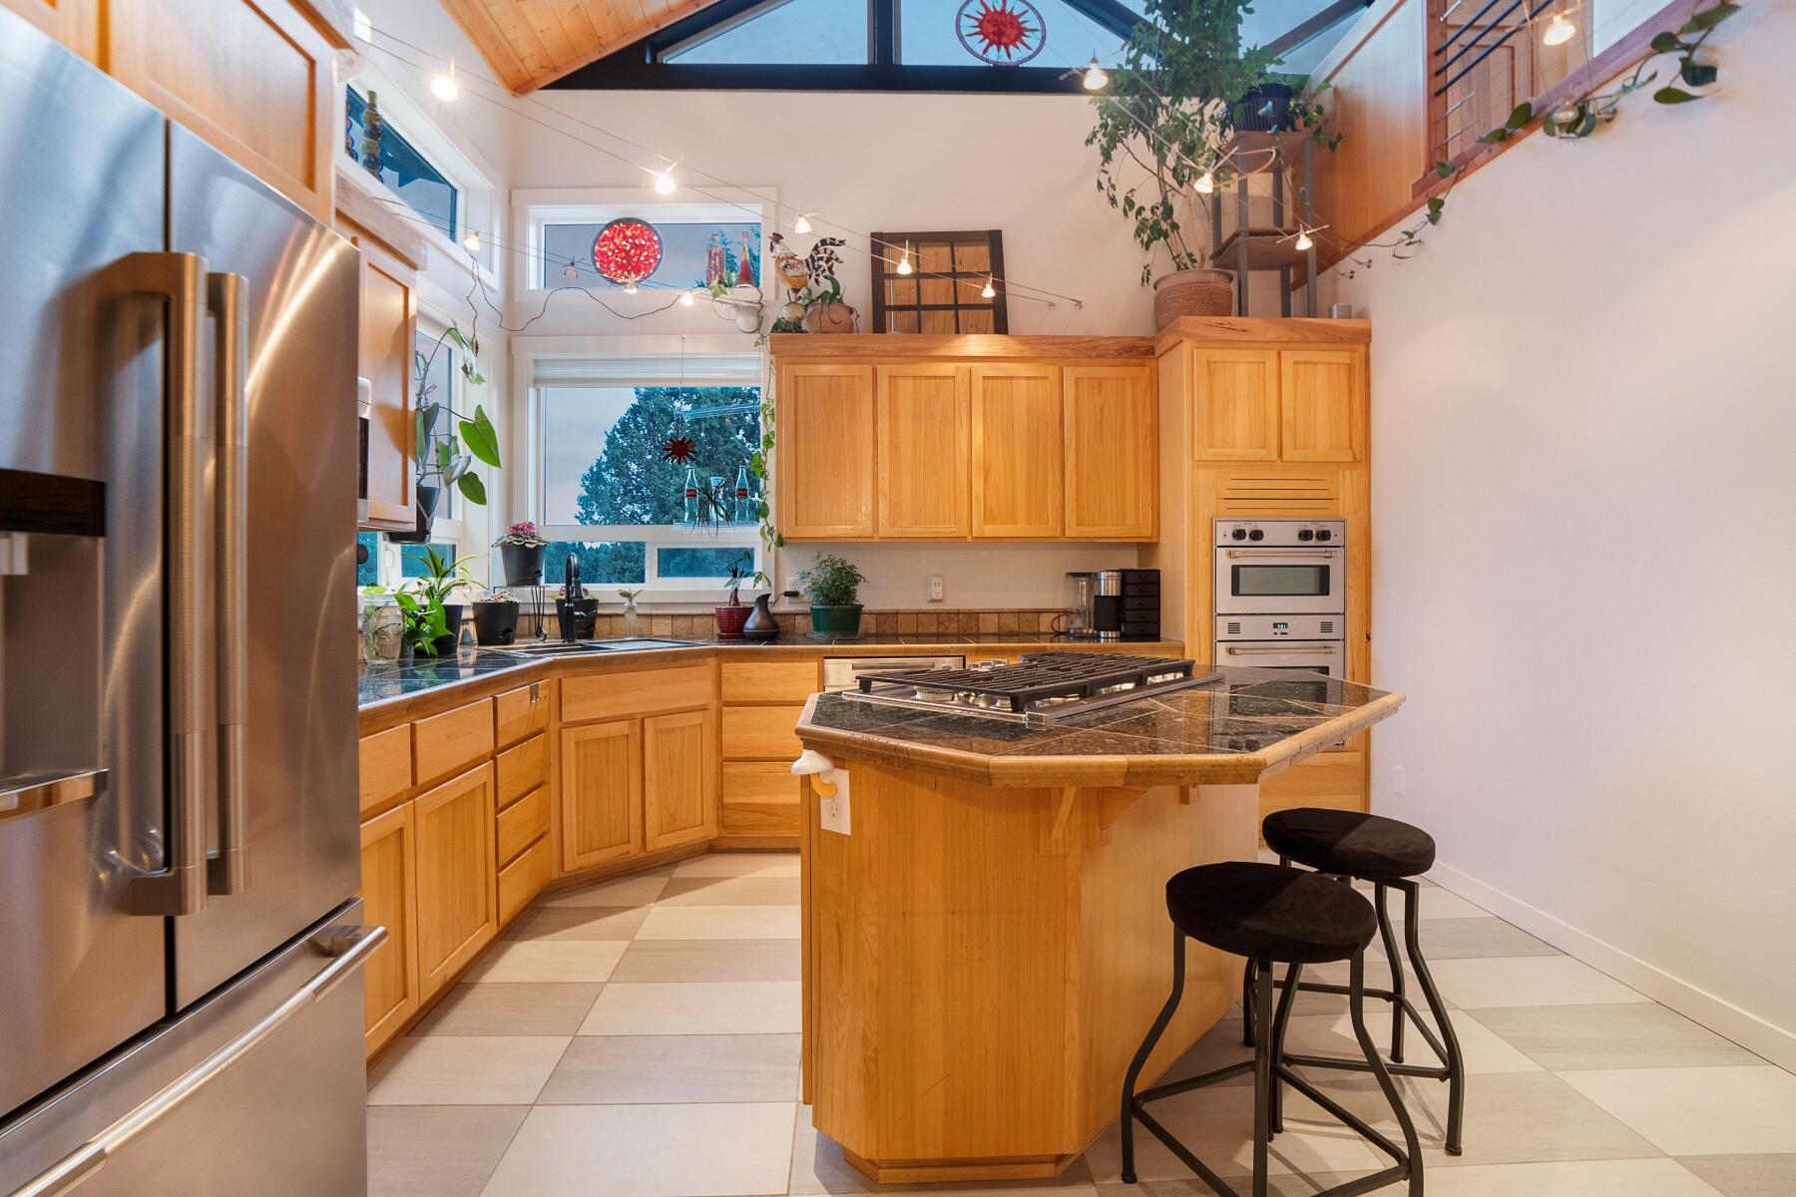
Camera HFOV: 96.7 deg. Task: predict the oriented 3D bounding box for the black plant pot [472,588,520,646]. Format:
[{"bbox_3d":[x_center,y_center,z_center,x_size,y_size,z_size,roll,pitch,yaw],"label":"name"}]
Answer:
[{"bbox_3d":[-1.753,0.083,3.480,0.188,0.245,0.188,0,1,-2],"label":"black plant pot"}]

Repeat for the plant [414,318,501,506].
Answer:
[{"bbox_3d":[-1.566,-0.589,2.776,0.311,0.669,0.310,0,1,-2],"label":"plant"}]

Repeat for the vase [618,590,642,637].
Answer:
[{"bbox_3d":[-1.296,0.071,3.860,0.108,0.232,0.100,0,1,-2],"label":"vase"}]

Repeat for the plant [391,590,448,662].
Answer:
[{"bbox_3d":[-1.606,0.092,2.699,0.173,0.231,0.200,0,1,-2],"label":"plant"}]

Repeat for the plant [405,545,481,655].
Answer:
[{"bbox_3d":[-1.723,0.005,3.020,0.250,0.405,0.230,0,1,-2],"label":"plant"}]

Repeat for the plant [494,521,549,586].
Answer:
[{"bbox_3d":[-1.697,-0.203,3.610,0.221,0.292,0.240,0,1,-2],"label":"plant"}]

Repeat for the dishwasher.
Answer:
[{"bbox_3d":[-0.024,0.658,3.726,0.604,0.850,0.600,0,1,-2],"label":"dishwasher"}]

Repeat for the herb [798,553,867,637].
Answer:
[{"bbox_3d":[-0.315,-0.016,3.818,0.326,0.411,0.300,0,1,-2],"label":"herb"}]

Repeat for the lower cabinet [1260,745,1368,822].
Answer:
[{"bbox_3d":[1.653,0.855,3.779,0.773,0.388,0.600,0,1,-2],"label":"lower cabinet"}]

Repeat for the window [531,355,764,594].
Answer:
[{"bbox_3d":[-1.248,-0.619,4.020,1.170,1.190,0.100,0,1,-2],"label":"window"}]

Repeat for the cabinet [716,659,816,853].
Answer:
[{"bbox_3d":[-0.569,0.665,3.730,0.425,0.840,0.580,0,1,-2],"label":"cabinet"}]

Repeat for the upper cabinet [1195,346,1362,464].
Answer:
[{"bbox_3d":[1.667,-0.860,3.810,0.765,0.535,0.580,0,1,-2],"label":"upper cabinet"}]

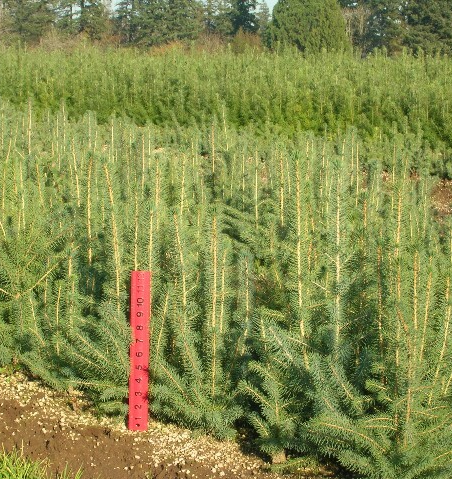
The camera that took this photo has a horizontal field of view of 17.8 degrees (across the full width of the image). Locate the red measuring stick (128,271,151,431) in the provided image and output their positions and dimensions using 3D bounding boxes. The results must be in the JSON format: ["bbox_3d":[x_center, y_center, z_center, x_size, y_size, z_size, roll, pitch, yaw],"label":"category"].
[{"bbox_3d":[-0.165,0.214,2.763,0.036,0.308,0.006,1,5,-2],"label":"red measuring stick"}]

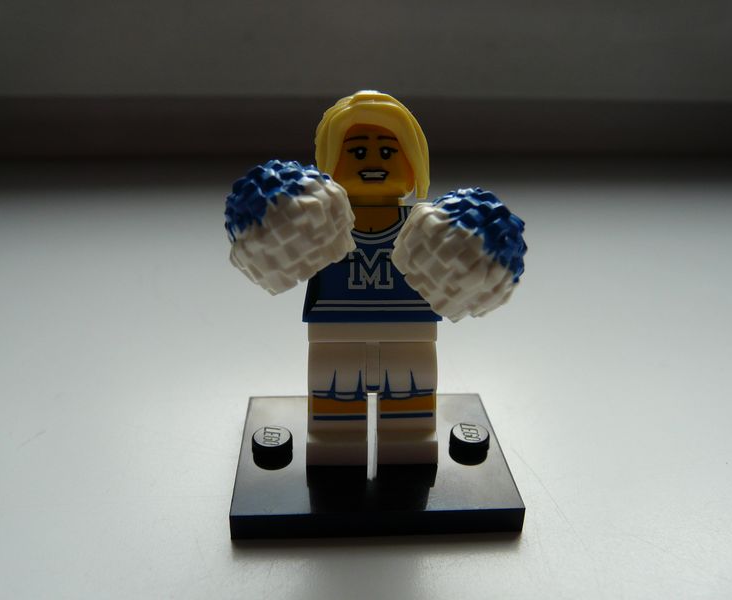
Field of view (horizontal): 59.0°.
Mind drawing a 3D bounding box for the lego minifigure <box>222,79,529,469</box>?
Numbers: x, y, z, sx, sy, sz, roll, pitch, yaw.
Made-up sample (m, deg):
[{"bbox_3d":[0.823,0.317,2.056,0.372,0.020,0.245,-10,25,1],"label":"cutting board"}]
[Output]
[{"bbox_3d":[0.000,-0.002,0.074,0.030,0.041,0.027,0,23,-4],"label":"lego minifigure"}]

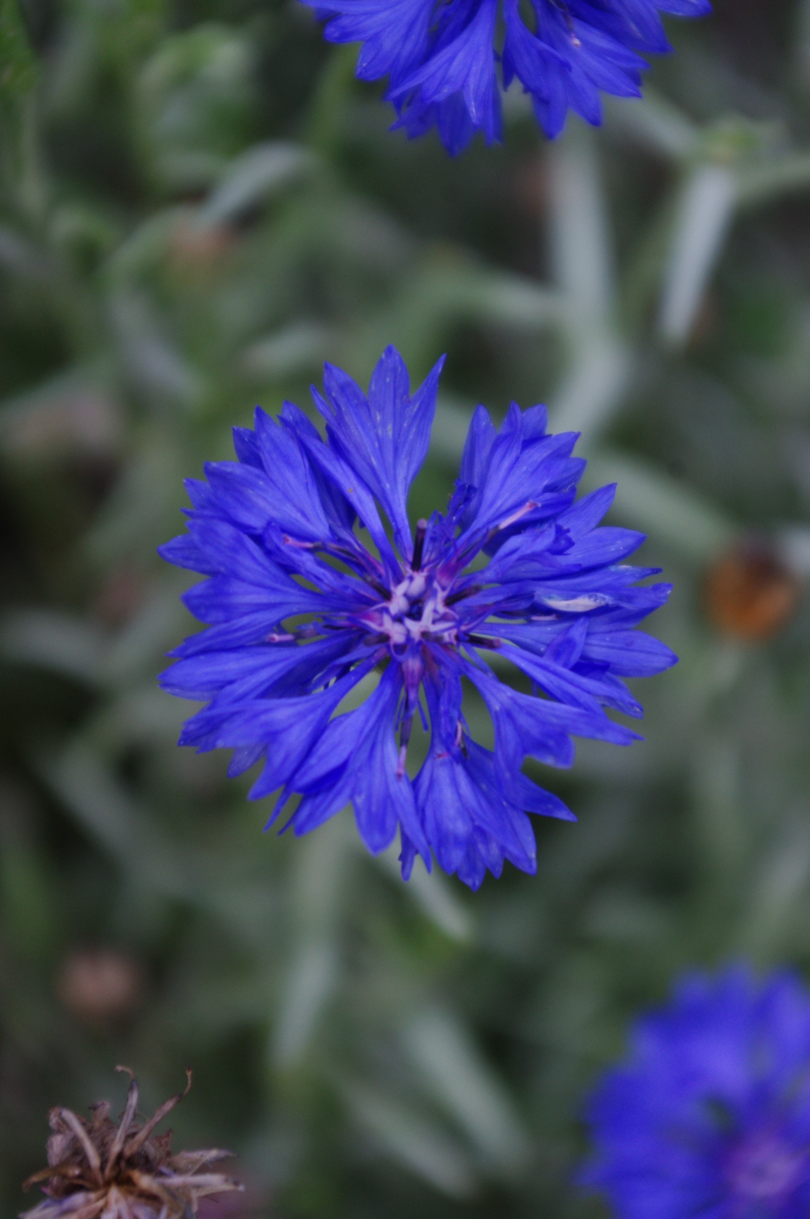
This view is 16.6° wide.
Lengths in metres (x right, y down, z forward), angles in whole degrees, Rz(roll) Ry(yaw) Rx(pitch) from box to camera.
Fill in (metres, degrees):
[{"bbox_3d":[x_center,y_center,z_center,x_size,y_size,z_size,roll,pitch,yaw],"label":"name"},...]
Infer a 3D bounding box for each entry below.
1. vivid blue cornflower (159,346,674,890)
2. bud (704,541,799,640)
[{"bbox_3d":[0.001,0.001,0.242,0.044,0.024,0.046,0,78,0],"label":"vivid blue cornflower"},{"bbox_3d":[0.044,-0.002,0.350,0.012,0.013,0.012,0,55,0],"label":"bud"}]

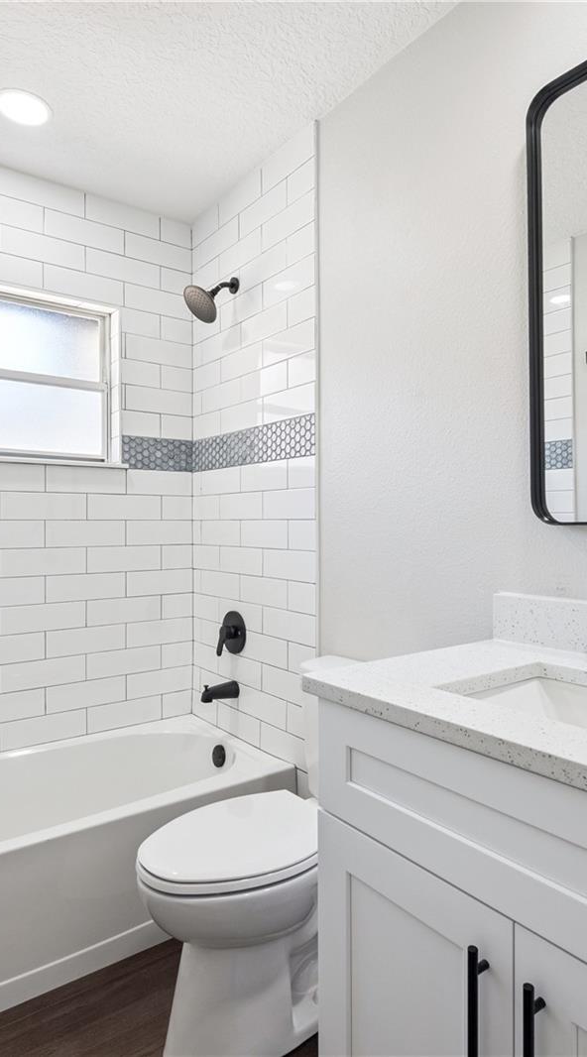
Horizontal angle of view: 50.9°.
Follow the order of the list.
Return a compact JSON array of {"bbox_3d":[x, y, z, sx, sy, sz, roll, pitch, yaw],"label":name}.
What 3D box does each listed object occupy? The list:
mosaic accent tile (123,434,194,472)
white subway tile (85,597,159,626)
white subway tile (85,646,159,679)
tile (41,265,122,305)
[{"bbox_3d":[-0.551,-0.300,2.512,0.298,0.130,0.010,0,0,-36],"label":"mosaic accent tile"},{"bbox_3d":[-0.664,0.328,2.444,0.304,0.100,0.010,0,0,-36],"label":"white subway tile"},{"bbox_3d":[-0.659,0.528,2.426,0.302,0.099,0.010,0,0,-36],"label":"white subway tile"},{"bbox_3d":[-0.794,-0.922,2.350,0.303,0.100,0.010,0,0,-36],"label":"tile"}]

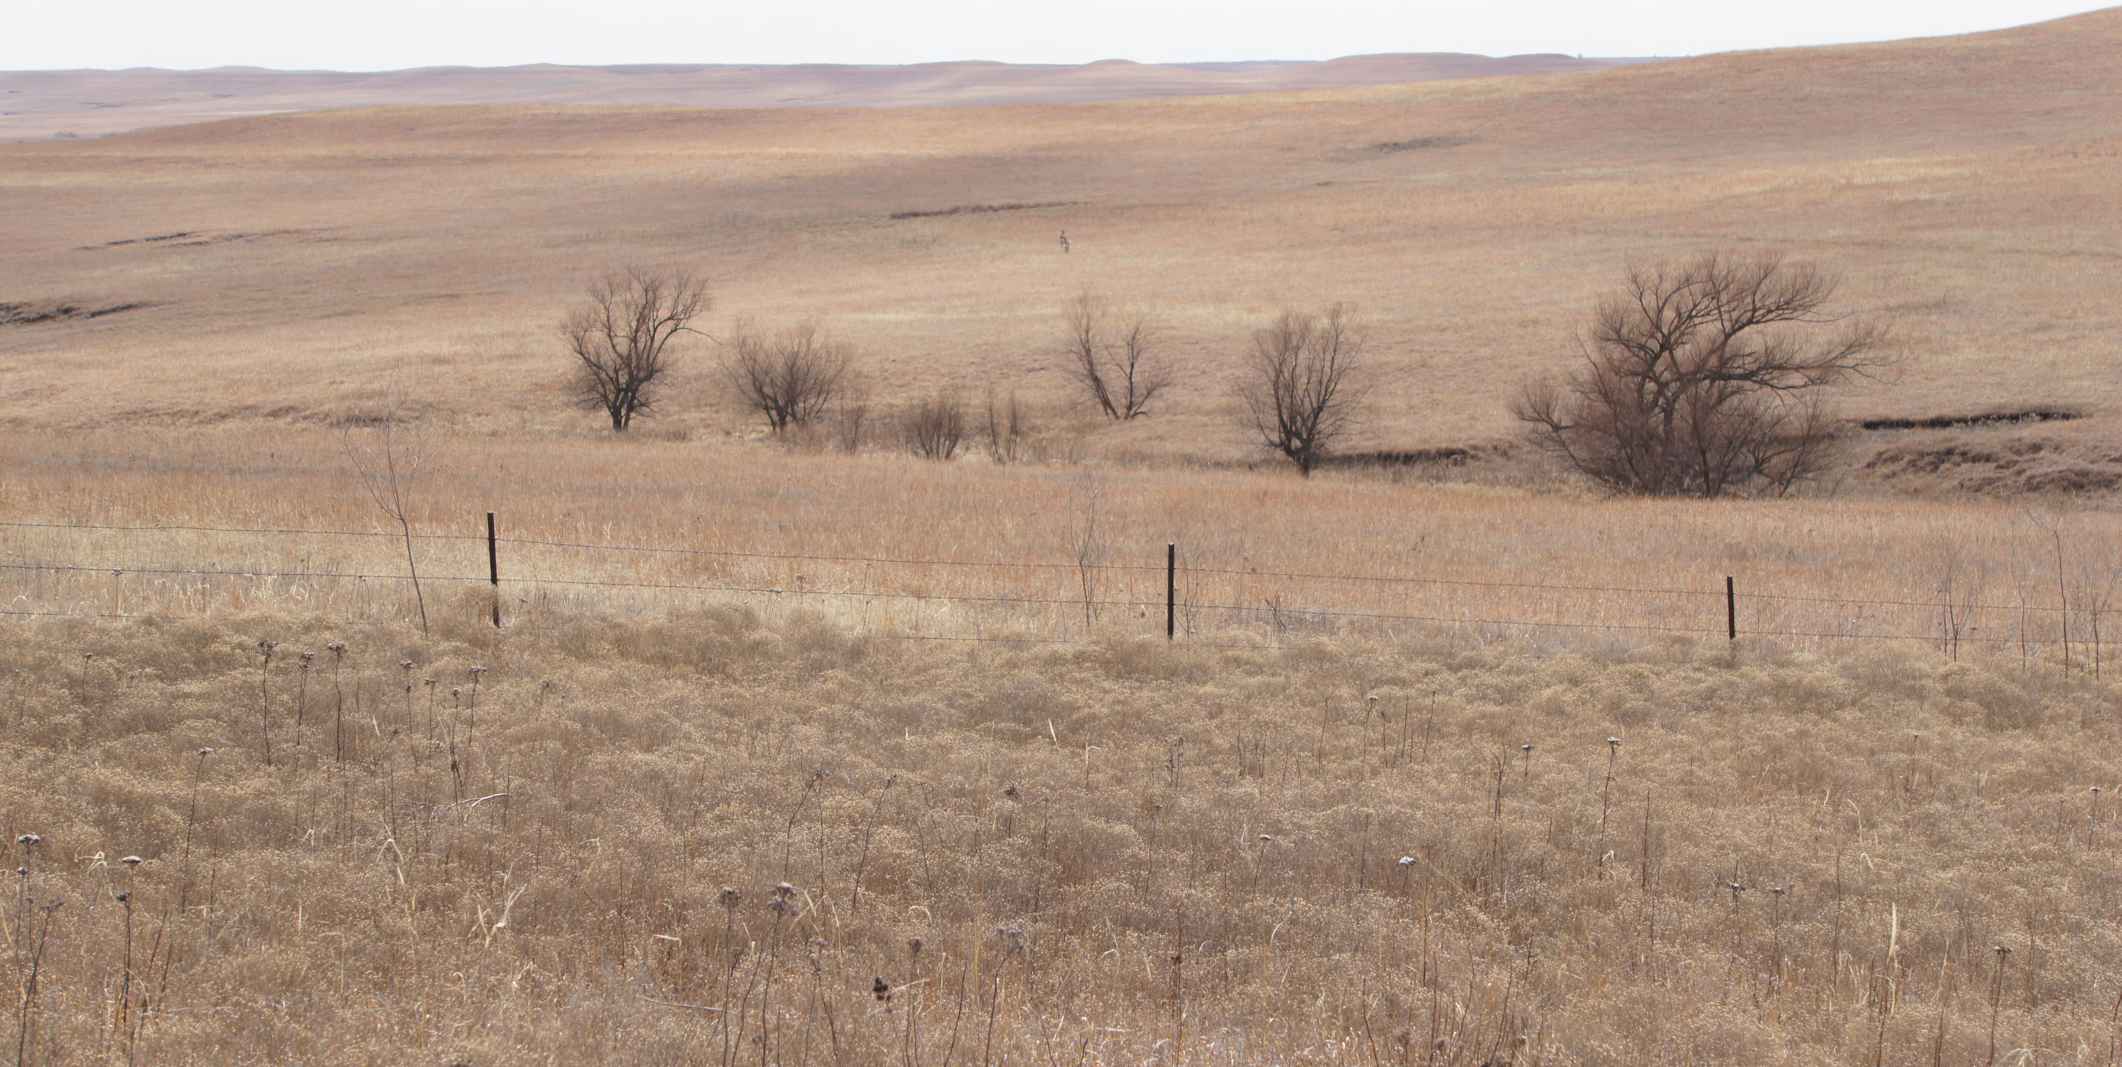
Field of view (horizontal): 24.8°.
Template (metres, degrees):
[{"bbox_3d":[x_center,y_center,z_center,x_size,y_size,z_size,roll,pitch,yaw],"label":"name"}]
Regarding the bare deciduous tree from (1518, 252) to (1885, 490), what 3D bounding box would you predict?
[{"bbox_3d":[15.850,-3.890,120.000,9.270,6.180,7.880,0,5,0],"label":"bare deciduous tree"}]

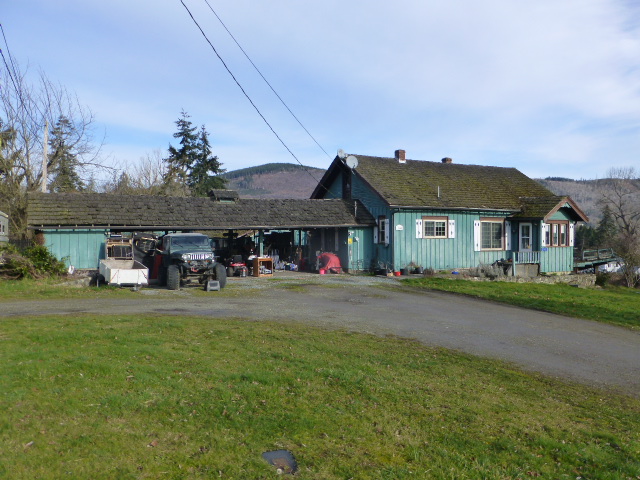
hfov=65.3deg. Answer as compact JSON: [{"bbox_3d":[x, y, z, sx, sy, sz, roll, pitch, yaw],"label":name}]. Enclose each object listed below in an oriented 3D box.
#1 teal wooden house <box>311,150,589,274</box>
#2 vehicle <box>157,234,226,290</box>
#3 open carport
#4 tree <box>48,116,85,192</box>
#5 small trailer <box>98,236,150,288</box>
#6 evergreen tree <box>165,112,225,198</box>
[{"bbox_3d":[7.728,-1.745,29.189,13.475,6.566,11.760,0,0,-26],"label":"teal wooden house"},{"bbox_3d":[-4.790,0.730,18.300,1.920,1.980,3.950,0,0,-25],"label":"vehicle"},{"bbox_3d":[-5.006,-0.288,23.973,15.246,3.712,5.395,0,0,-26],"label":"open carport"},{"bbox_3d":[-25.400,-5.300,50.000,4.800,14.200,4.800,0,0,0],"label":"tree"},{"bbox_3d":[-7.100,0.810,18.000,1.600,1.650,2.800,0,0,-26],"label":"small trailer"},{"bbox_3d":[-12.600,-5.600,50.000,6.800,14.700,6.600,0,0,0],"label":"evergreen tree"}]

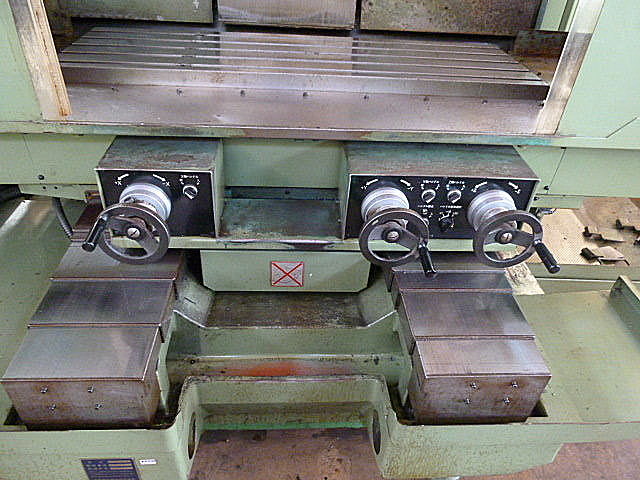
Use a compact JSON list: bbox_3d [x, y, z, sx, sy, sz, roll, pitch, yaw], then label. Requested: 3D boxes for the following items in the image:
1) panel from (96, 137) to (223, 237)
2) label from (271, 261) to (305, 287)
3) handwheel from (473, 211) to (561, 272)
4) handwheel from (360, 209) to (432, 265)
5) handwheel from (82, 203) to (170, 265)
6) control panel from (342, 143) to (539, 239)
[{"bbox_3d":[-0.395,-0.139,1.204,0.264,0.194,0.184,1,37,-4],"label":"panel"},{"bbox_3d":[-0.093,0.096,1.351,0.093,0.094,0.005,1,37,-4],"label":"label"},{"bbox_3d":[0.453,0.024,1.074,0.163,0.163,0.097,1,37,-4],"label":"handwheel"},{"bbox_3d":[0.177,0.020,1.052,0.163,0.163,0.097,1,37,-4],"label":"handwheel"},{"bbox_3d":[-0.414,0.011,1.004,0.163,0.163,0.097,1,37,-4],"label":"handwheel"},{"bbox_3d":[0.301,-0.132,1.259,0.476,0.194,0.184,1,37,-4],"label":"control panel"}]

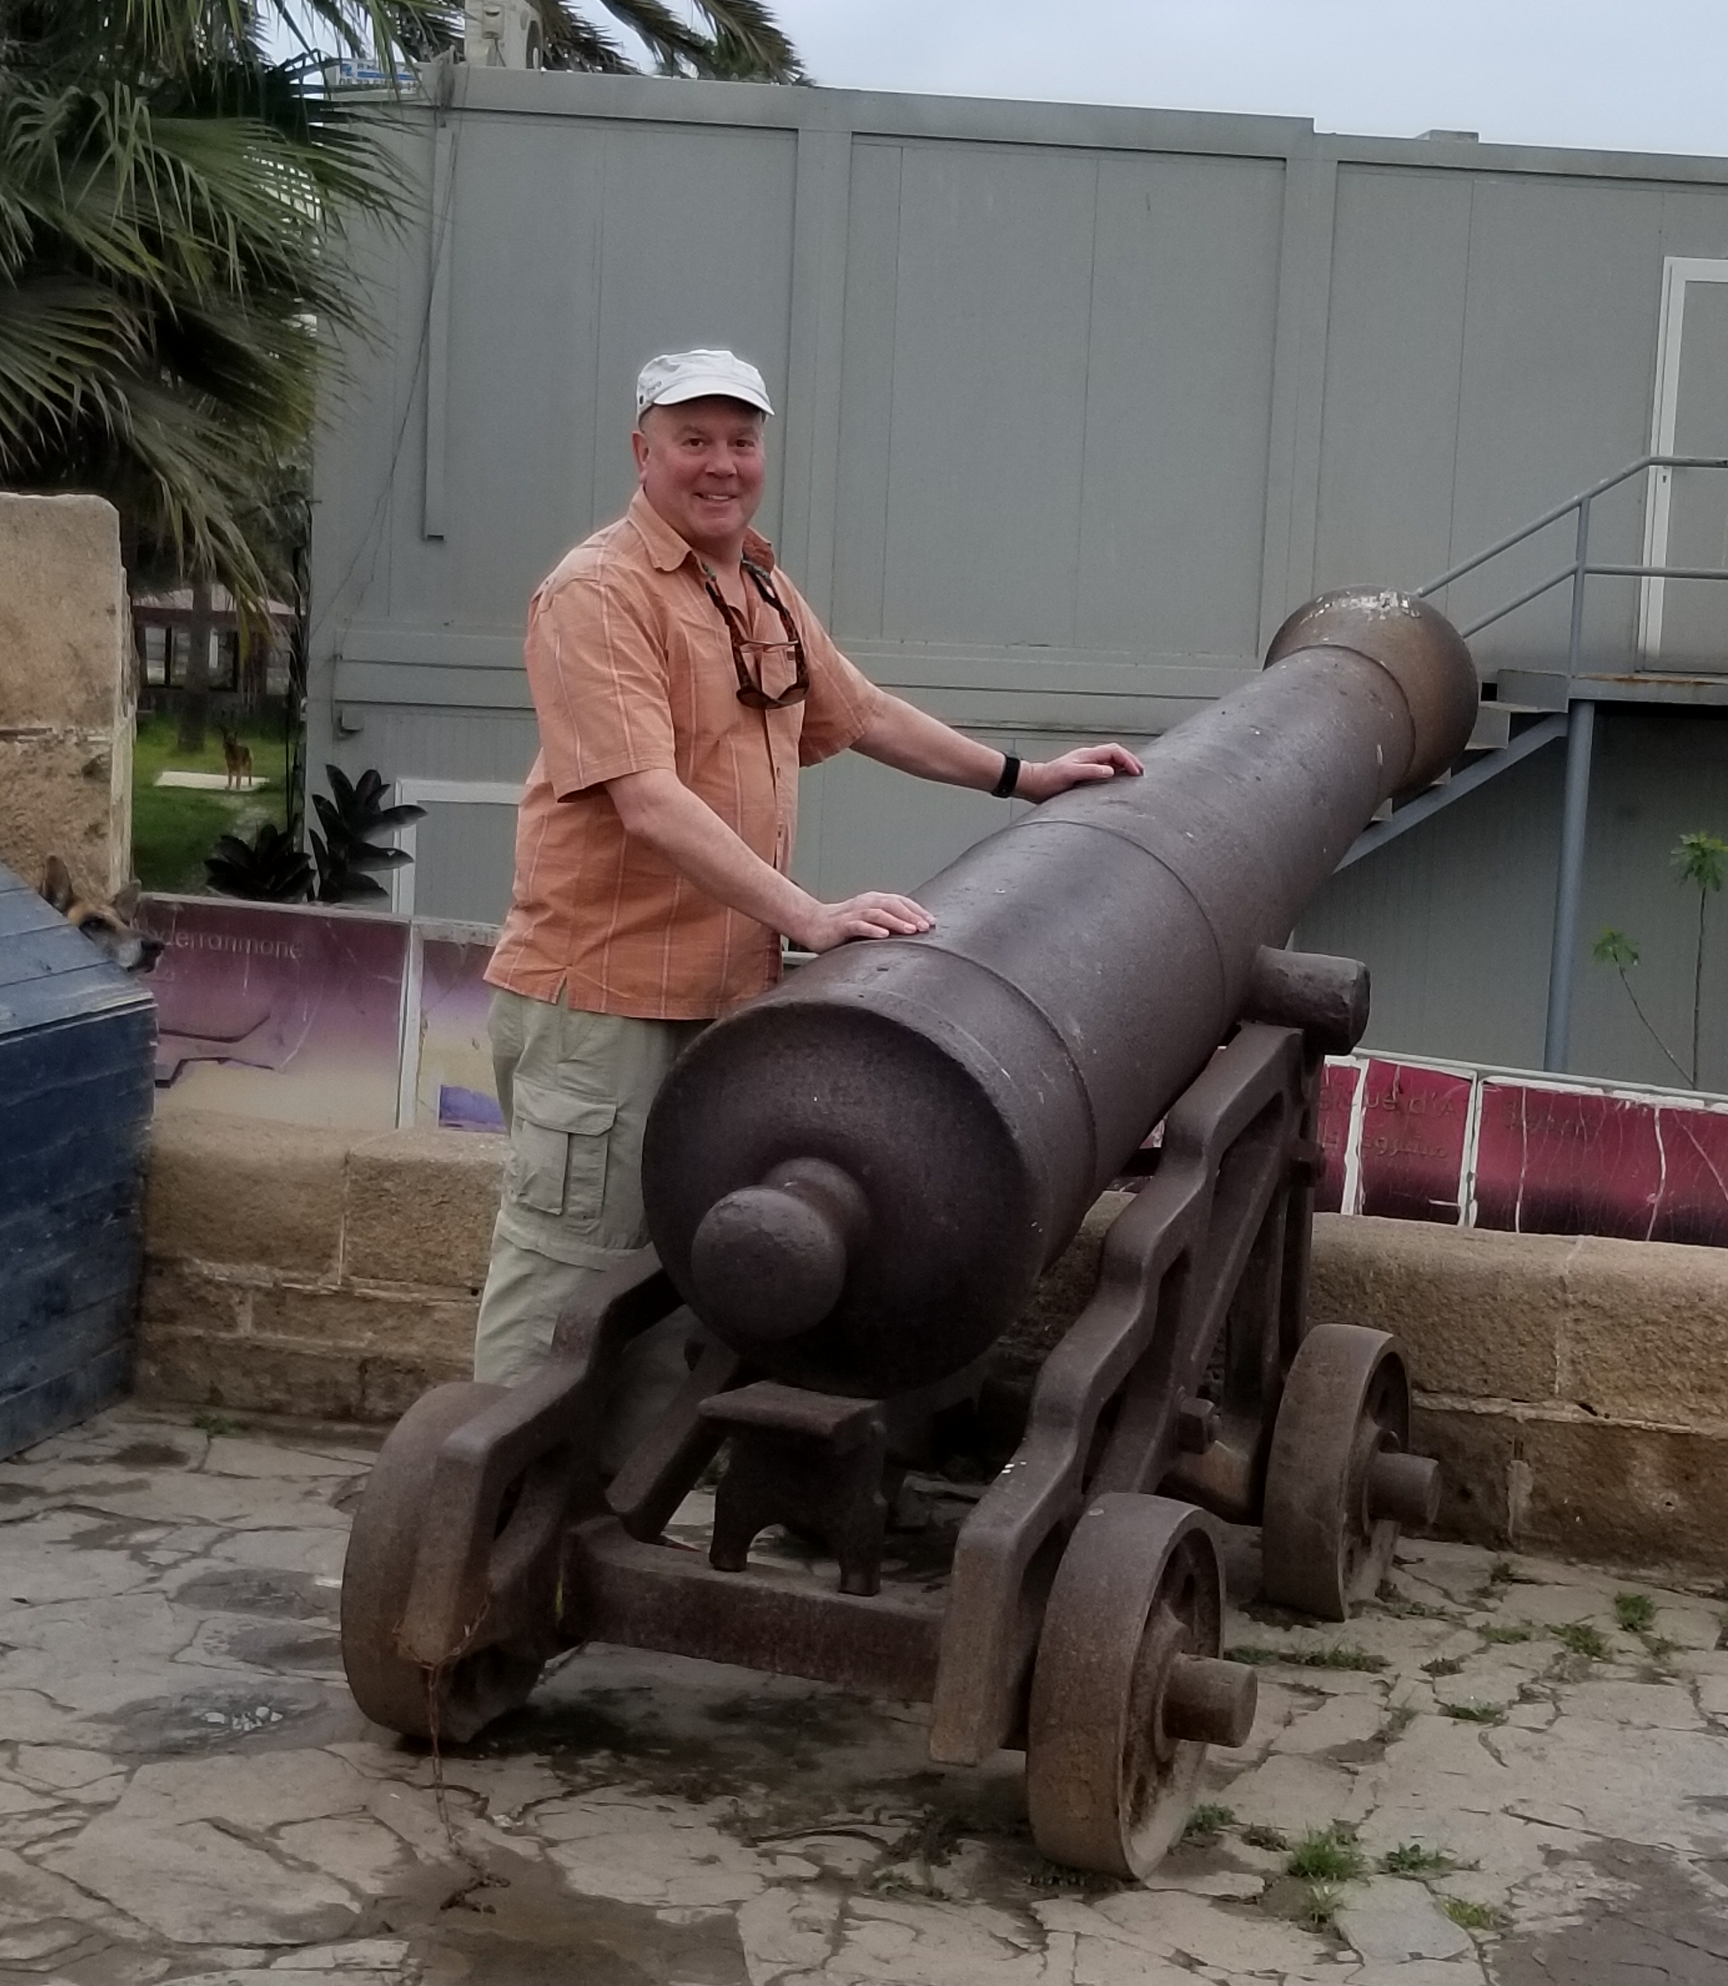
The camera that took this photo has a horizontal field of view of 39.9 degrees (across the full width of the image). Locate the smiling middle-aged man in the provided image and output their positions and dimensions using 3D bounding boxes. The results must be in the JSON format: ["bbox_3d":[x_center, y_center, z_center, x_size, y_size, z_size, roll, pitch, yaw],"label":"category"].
[{"bbox_3d":[-0.030,-0.025,3.430,0.750,1.760,0.780,6,4,38],"label":"smiling middle-aged man"}]

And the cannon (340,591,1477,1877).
[{"bbox_3d":[0.385,0.080,3.570,1.100,1.600,2.550,5,4,26],"label":"cannon"}]

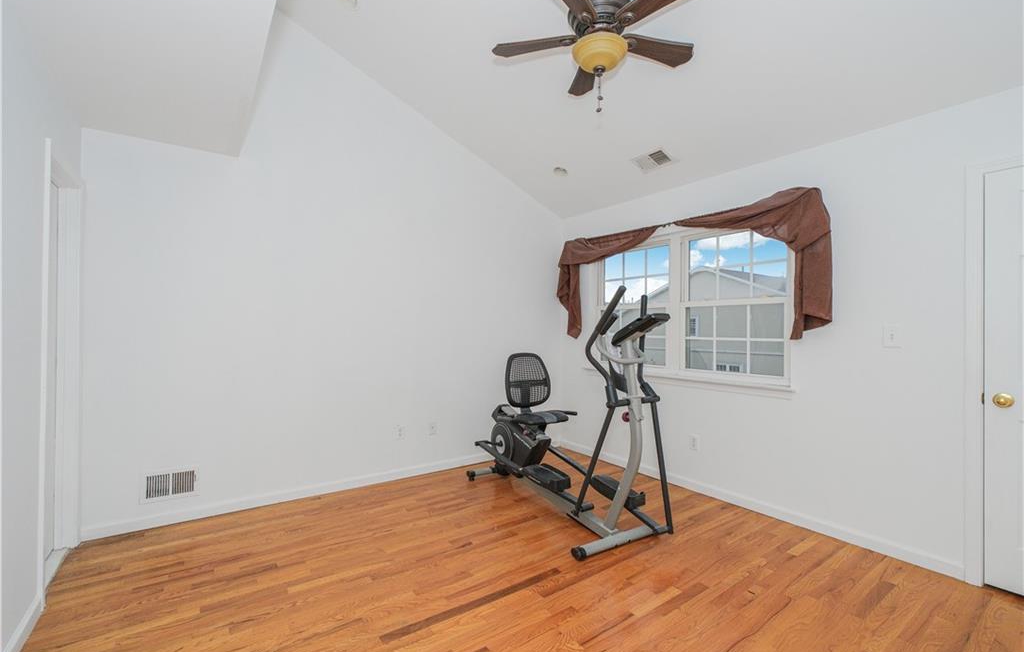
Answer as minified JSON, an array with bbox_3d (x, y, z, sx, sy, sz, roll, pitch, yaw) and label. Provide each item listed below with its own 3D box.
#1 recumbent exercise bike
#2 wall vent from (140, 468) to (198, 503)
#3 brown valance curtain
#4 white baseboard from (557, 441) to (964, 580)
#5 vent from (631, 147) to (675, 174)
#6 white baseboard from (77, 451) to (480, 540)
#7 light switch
[{"bbox_3d":[0.332,0.540,3.024,0.660,1.500,1.750,0,0,-29],"label":"recumbent exercise bike"},{"bbox_3d":[-2.214,1.028,2.757,0.300,0.195,0.020,0,0,-33],"label":"wall vent"},{"bbox_3d":[1.217,-0.355,3.424,0.200,0.980,2.230,0,0,-36],"label":"brown valance curtain"},{"bbox_3d":[1.385,1.248,3.347,0.020,0.085,2.980,0,0,-36],"label":"white baseboard"},{"bbox_3d":[1.071,-1.259,3.270,0.180,0.020,0.280,29,-17,-33],"label":"vent"},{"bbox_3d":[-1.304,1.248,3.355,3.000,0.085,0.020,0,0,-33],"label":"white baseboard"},{"bbox_3d":[2.112,0.054,2.370,0.015,0.120,0.075,0,0,-36],"label":"light switch"}]

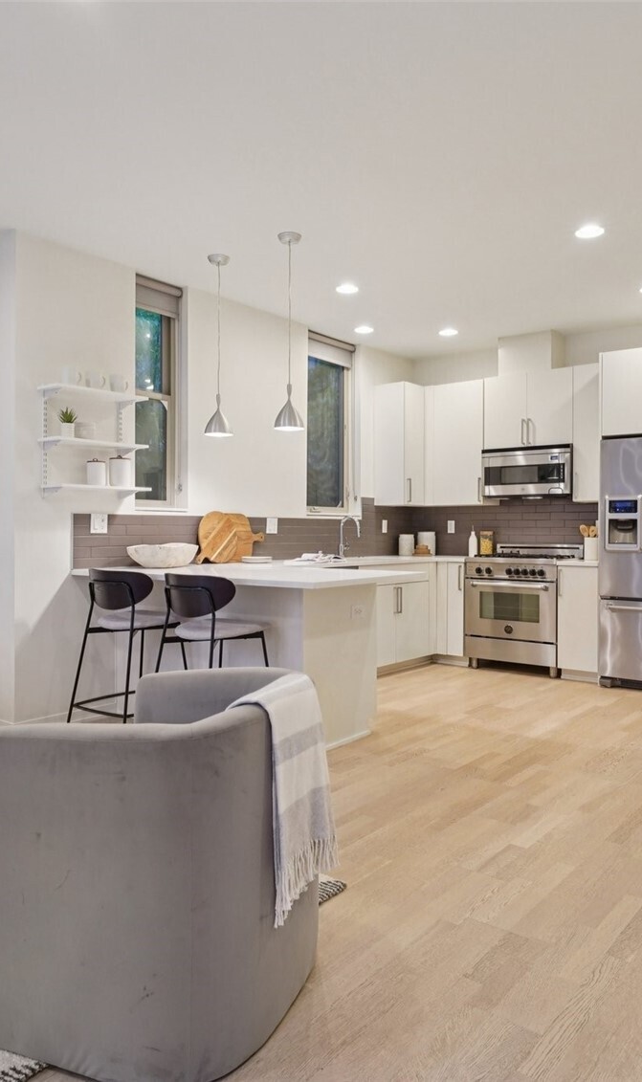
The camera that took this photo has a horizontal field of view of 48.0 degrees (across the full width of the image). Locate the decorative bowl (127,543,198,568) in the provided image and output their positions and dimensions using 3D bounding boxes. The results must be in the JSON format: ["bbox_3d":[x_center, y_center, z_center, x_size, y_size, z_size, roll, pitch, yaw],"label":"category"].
[{"bbox_3d":[-0.983,0.093,4.569,0.430,0.150,0.360,0,0,-12],"label":"decorative bowl"}]

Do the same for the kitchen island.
[{"bbox_3d":[-0.460,0.608,4.148,1.890,0.900,0.980,1,0,40],"label":"kitchen island"}]

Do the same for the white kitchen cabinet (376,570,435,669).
[{"bbox_3d":[0.390,0.573,5.909,0.610,0.790,0.930,1,1,40],"label":"white kitchen cabinet"}]

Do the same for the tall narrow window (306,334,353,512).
[{"bbox_3d":[0.051,-0.987,6.188,0.120,1.490,0.720,1,1,40],"label":"tall narrow window"}]

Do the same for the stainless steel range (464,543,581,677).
[{"bbox_3d":[1.689,0.551,5.999,0.780,1.030,0.660,1,1,40],"label":"stainless steel range"}]

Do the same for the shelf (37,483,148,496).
[{"bbox_3d":[-1.275,-0.292,4.139,0.235,0.030,0.590,1,1,40],"label":"shelf"}]

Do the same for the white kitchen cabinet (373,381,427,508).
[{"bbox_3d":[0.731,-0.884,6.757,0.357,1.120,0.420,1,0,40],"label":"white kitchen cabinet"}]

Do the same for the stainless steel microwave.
[{"bbox_3d":[1.772,-0.557,5.981,0.755,0.395,0.400,1,1,40],"label":"stainless steel microwave"}]

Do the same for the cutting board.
[{"bbox_3d":[-0.635,-0.023,5.161,0.070,0.370,0.620,-9,-6,39],"label":"cutting board"}]

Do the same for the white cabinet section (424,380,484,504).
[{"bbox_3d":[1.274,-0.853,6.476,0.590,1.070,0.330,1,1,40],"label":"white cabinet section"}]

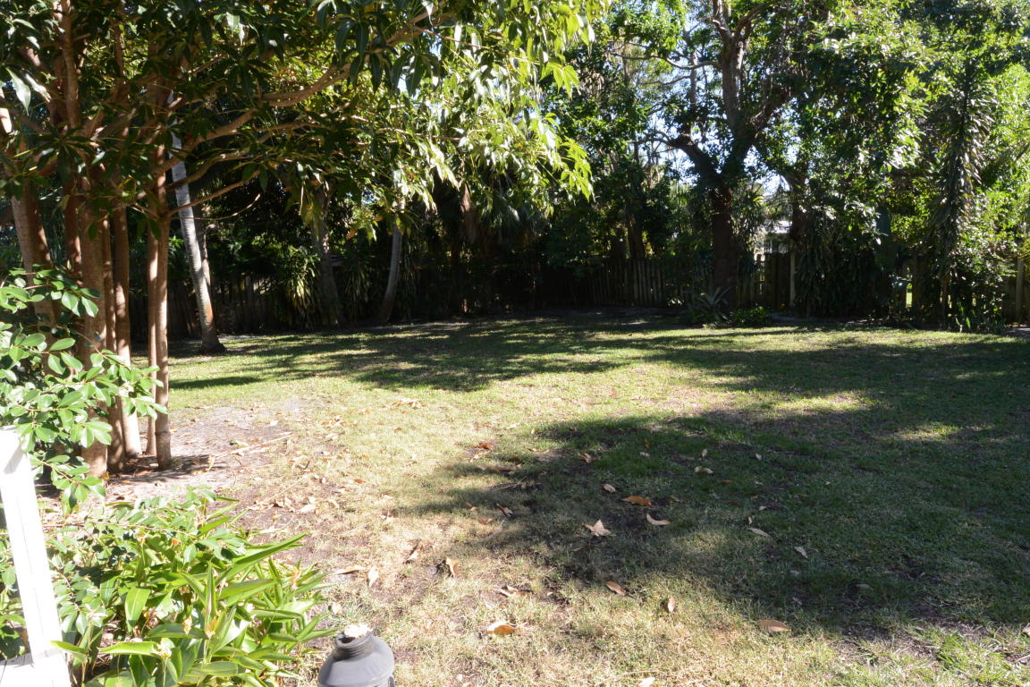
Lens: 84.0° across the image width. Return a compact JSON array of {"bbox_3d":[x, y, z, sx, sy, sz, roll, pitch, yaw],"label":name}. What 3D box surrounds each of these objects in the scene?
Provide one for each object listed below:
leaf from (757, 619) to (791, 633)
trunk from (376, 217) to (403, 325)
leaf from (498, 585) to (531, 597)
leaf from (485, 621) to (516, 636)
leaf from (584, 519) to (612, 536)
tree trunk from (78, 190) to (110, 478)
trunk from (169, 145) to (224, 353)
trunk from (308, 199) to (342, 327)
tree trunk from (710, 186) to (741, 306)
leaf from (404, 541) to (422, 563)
[{"bbox_3d":[1.131,1.235,2.492,0.145,0.035,0.065,1,8,22],"label":"leaf"},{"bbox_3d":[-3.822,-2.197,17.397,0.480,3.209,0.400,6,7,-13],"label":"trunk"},{"bbox_3d":[-0.002,1.227,2.829,0.165,0.035,0.075,0,8,14],"label":"leaf"},{"bbox_3d":[-0.066,1.266,2.543,0.140,0.040,0.065,-3,7,-8],"label":"leaf"},{"bbox_3d":[0.504,1.125,3.487,0.170,0.055,0.095,3,9,35],"label":"leaf"},{"bbox_3d":[-3.397,-0.042,4.612,0.200,2.332,0.195,-2,9,-36],"label":"tree trunk"},{"bbox_3d":[-7.316,-2.101,13.003,0.380,4.623,0.360,-10,8,-28],"label":"trunk"},{"bbox_3d":[-5.470,-2.276,16.366,0.640,3.633,0.600,-7,8,-18],"label":"trunk"},{"bbox_3d":[6.629,-2.963,18.050,0.820,3.880,0.780,-1,8,20],"label":"tree trunk"},{"bbox_3d":[-0.583,1.189,3.258,0.070,0.040,0.150,-1,7,8],"label":"leaf"}]

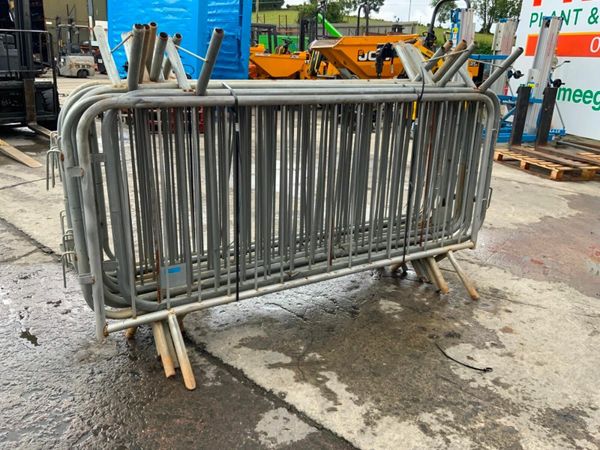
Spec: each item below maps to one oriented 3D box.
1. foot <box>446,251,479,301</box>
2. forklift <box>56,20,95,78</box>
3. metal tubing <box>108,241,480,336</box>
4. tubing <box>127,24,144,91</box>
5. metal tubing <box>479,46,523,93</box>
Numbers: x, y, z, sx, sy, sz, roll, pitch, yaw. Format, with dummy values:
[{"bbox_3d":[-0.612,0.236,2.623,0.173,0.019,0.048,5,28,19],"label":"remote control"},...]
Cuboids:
[{"bbox_3d":[0.978,0.298,3.022,0.038,0.038,0.318,-9,60,-30],"label":"foot"},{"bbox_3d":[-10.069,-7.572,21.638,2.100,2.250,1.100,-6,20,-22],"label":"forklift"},{"bbox_3d":[0.154,0.286,2.646,2.240,0.036,0.036,-9,22,-30],"label":"metal tubing"},{"bbox_3d":[-0.604,-0.598,1.833,0.042,0.289,0.042,-9,60,-30],"label":"tubing"},{"bbox_3d":[1.101,-0.845,2.767,0.039,0.323,0.039,-9,66,-30],"label":"metal tubing"}]

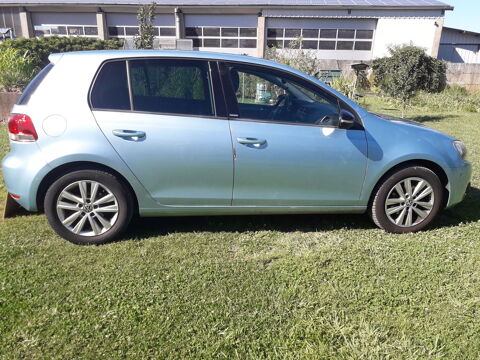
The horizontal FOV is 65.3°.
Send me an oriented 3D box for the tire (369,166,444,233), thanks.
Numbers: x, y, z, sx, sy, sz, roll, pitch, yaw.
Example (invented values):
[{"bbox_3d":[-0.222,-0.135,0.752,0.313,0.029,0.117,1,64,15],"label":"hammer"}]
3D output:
[{"bbox_3d":[1.401,0.160,3.206,0.630,0.630,0.205,-2,17,-10],"label":"tire"}]

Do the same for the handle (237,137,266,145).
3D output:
[{"bbox_3d":[0.086,-0.293,2.787,0.225,0.060,0.050,-1,16,-7],"label":"handle"}]

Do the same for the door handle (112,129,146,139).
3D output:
[{"bbox_3d":[-0.787,-0.331,2.665,0.230,0.060,0.050,-1,16,-7],"label":"door handle"}]

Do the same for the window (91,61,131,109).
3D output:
[{"bbox_3d":[-0.933,-0.687,2.699,0.290,0.360,0.035,-1,-3,-7],"label":"window"}]

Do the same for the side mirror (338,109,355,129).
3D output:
[{"bbox_3d":[0.796,-0.456,2.791,0.105,0.145,0.200,-1,16,-7],"label":"side mirror"}]

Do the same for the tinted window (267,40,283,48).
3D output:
[{"bbox_3d":[2.055,-8.071,22.300,0.970,0.470,0.050,2,16,3],"label":"tinted window"}]

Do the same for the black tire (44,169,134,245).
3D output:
[{"bbox_3d":[-1.155,0.190,2.905,0.630,0.630,0.205,-1,16,-7],"label":"black tire"}]

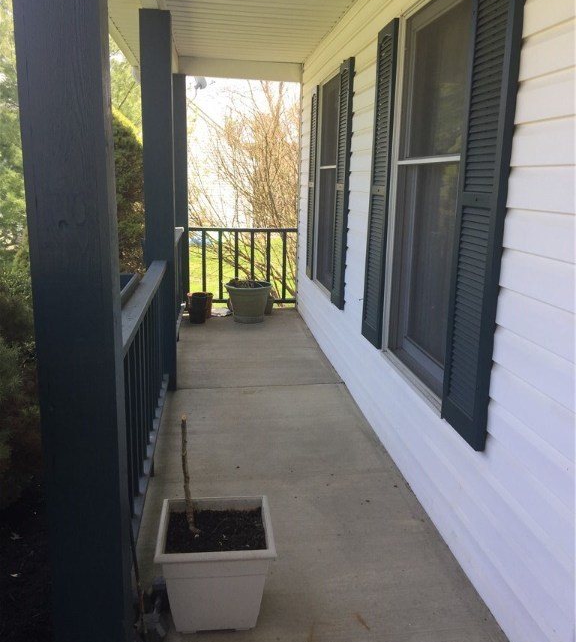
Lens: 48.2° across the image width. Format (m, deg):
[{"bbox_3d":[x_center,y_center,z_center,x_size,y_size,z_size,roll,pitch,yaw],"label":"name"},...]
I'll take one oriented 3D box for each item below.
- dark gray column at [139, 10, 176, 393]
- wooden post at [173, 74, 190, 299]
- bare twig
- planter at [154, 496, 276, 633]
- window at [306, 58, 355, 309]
[{"bbox_3d":[-0.829,-0.716,4.175,0.188,2.370,0.188,0,12,-7],"label":"dark gray column"},{"bbox_3d":[-1.118,-1.232,6.569,0.188,2.370,0.188,0,12,-7],"label":"wooden post"},{"bbox_3d":[-0.307,0.488,2.022,0.052,0.411,0.041,0,12,-7],"label":"bare twig"},{"bbox_3d":[-0.235,0.796,2.095,0.352,0.301,0.352,0,12,-7],"label":"planter"},{"bbox_3d":[0.318,-1.044,5.056,0.074,1.640,1.630,0,12,-7],"label":"window"}]

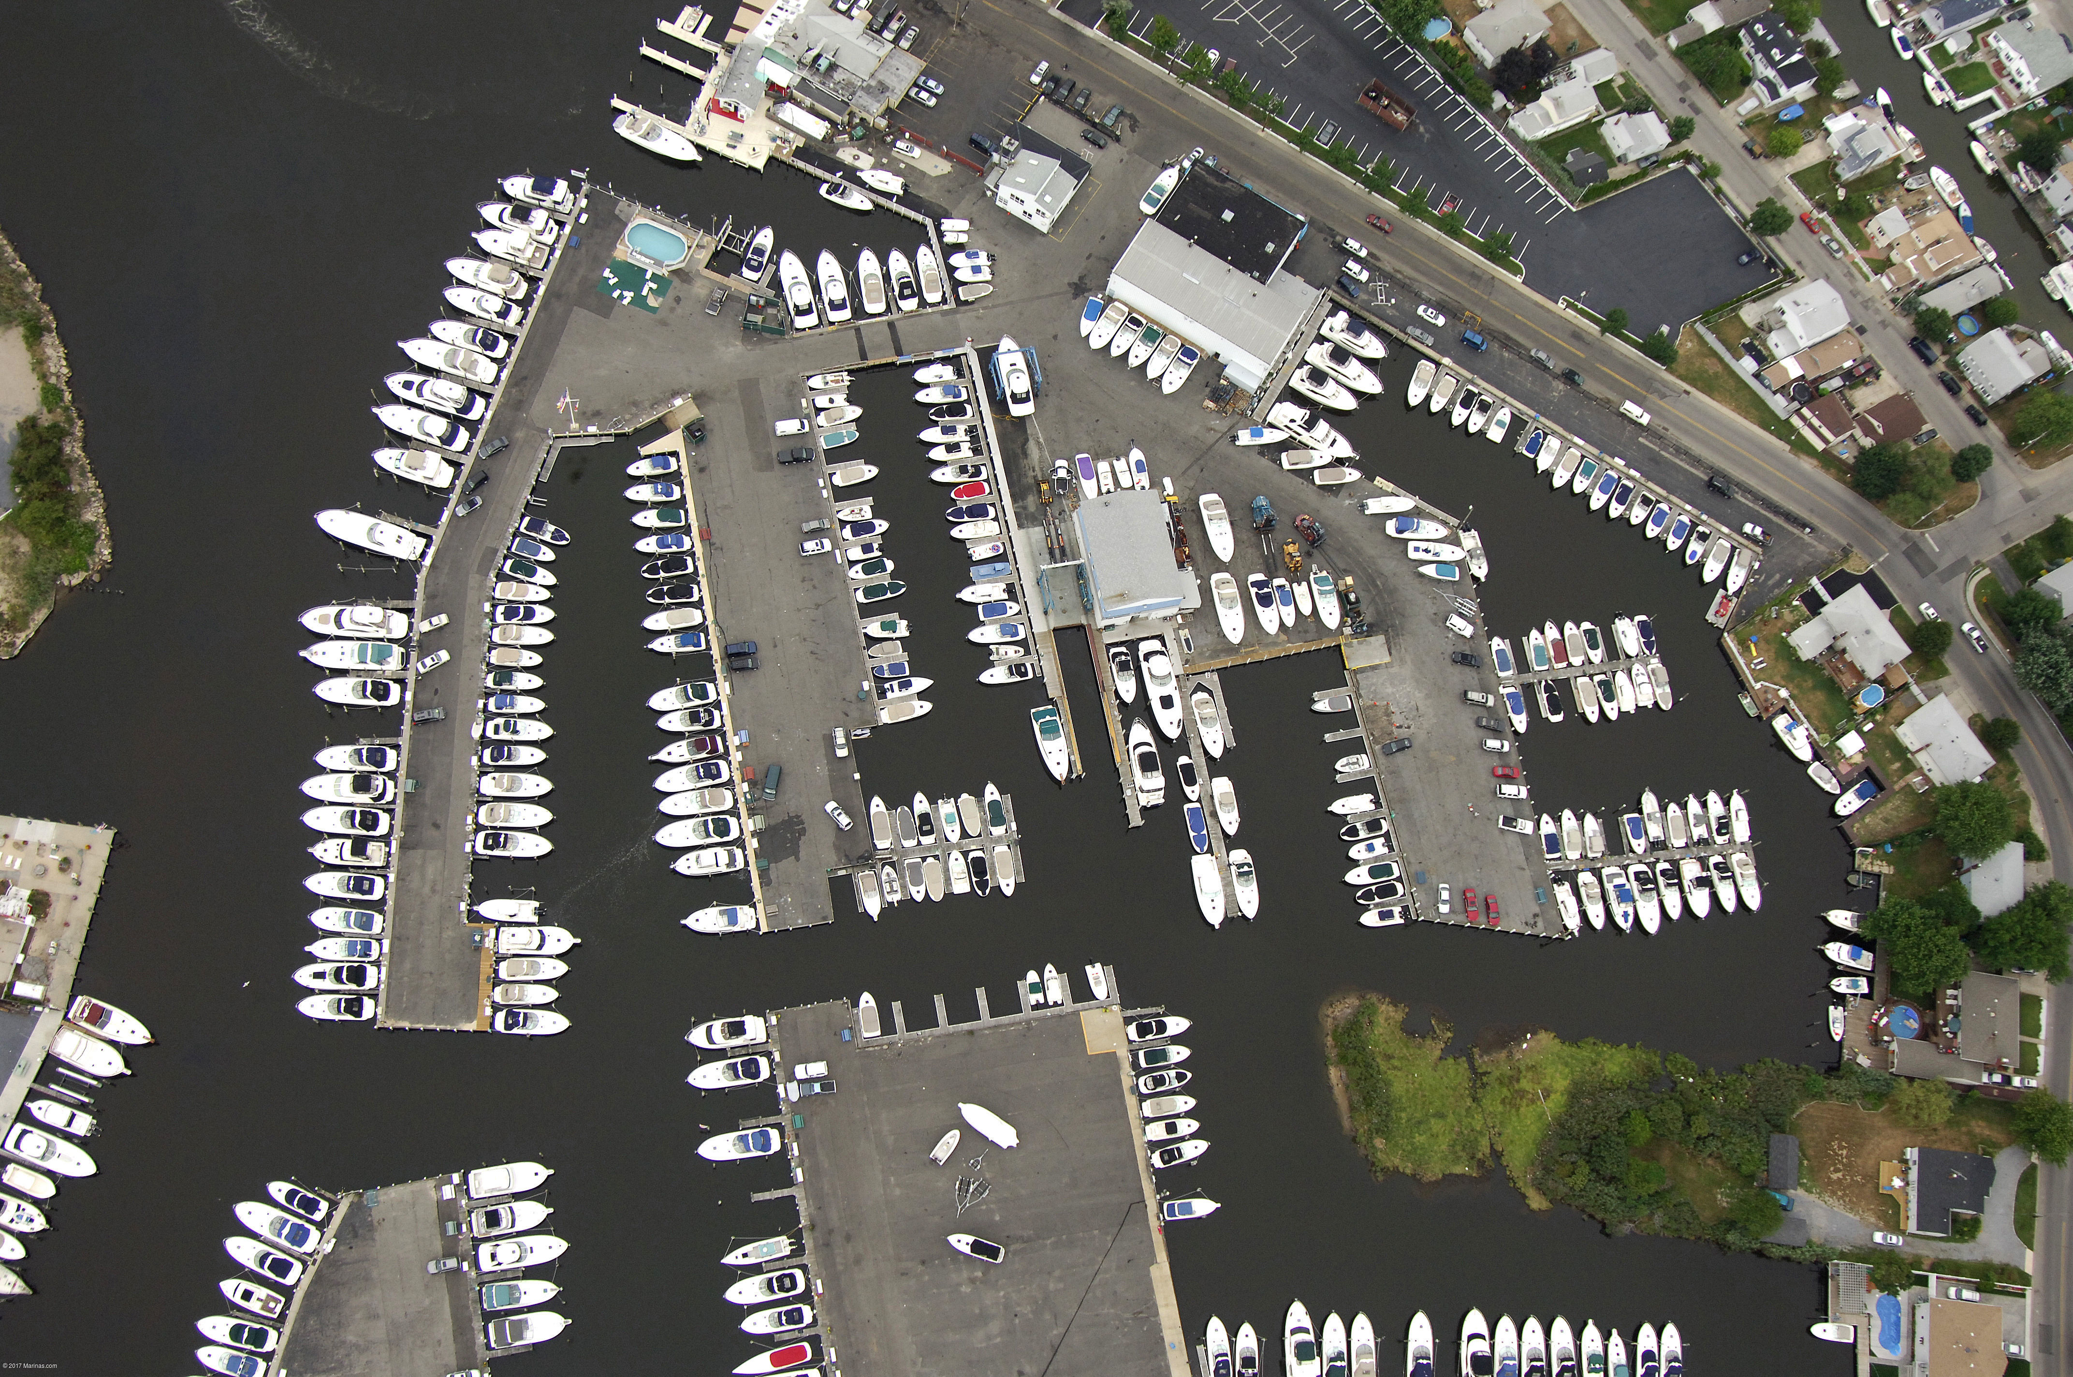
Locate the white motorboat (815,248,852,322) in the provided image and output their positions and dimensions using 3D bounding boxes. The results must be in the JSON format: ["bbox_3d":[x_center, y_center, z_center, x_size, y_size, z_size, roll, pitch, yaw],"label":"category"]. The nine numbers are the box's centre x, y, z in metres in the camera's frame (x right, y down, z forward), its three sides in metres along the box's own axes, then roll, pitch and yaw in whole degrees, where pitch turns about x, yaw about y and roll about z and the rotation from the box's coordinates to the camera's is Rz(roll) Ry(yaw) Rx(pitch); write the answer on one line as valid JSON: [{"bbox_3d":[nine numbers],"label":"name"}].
[{"bbox_3d":[-33.545,-66.901,341.267,4.400,4.500,13.150,-11,72,-11],"label":"white motorboat"}]

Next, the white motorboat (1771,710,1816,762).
[{"bbox_3d":[125.580,8.430,342.770,3.940,3.700,8.380,-30,78,-14],"label":"white motorboat"}]

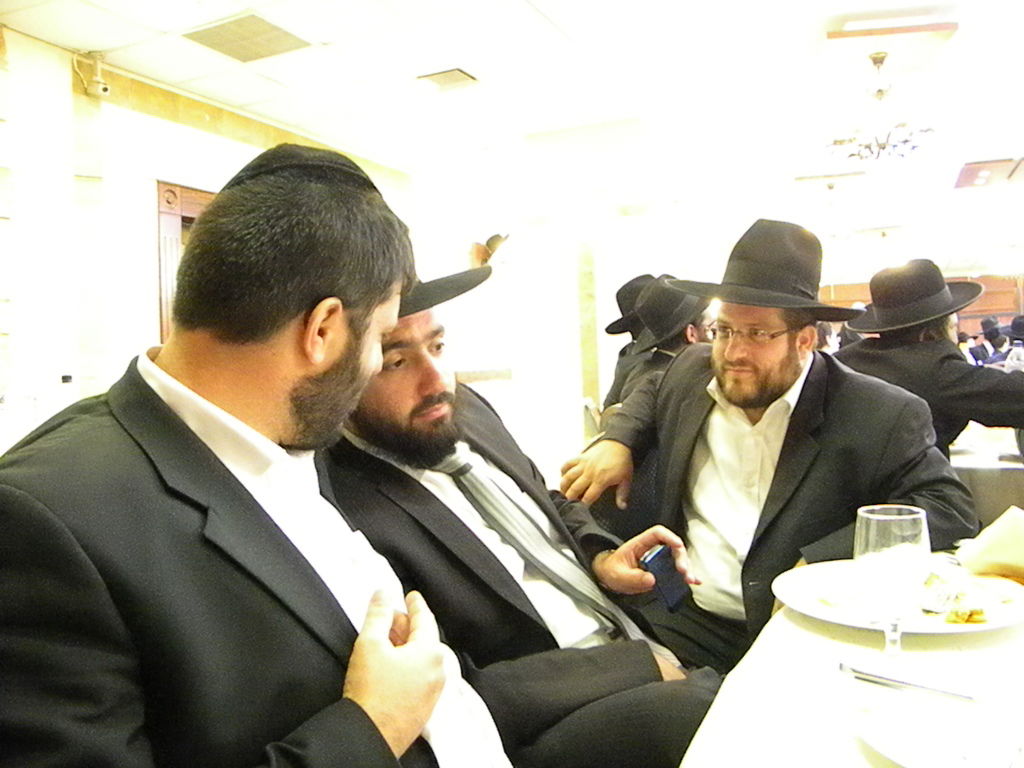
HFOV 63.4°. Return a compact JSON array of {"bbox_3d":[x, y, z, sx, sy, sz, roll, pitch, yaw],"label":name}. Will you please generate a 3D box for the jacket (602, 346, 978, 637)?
[{"bbox_3d":[0.487,0.190,1.490,0.650,0.560,0.440,0,2,38],"label":"jacket"}]

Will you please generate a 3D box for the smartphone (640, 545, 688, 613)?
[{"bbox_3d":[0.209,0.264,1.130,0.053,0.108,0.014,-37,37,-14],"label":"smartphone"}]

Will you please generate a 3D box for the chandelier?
[{"bbox_3d":[2.337,-1.755,5.239,0.680,0.690,0.680,-1,2,26],"label":"chandelier"}]

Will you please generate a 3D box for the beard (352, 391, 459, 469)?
[{"bbox_3d":[-0.130,0.054,1.030,0.145,0.115,0.110,-10,-8,-43],"label":"beard"}]

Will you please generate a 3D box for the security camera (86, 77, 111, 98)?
[{"bbox_3d":[-2.472,-1.770,4.952,0.160,0.100,0.080,0,2,29],"label":"security camera"}]

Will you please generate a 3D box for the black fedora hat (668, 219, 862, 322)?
[{"bbox_3d":[0.458,-0.212,1.480,0.360,0.155,0.330,12,-6,-42],"label":"black fedora hat"}]

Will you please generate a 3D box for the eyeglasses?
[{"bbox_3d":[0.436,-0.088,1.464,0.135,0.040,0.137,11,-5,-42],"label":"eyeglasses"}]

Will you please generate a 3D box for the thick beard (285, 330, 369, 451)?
[{"bbox_3d":[-0.186,0.008,0.860,0.110,0.135,0.140,7,-4,-41],"label":"thick beard"}]

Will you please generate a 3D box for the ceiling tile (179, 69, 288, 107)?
[{"bbox_3d":[-1.842,-1.998,5.610,0.600,0.020,0.600,-1,2,26],"label":"ceiling tile"}]

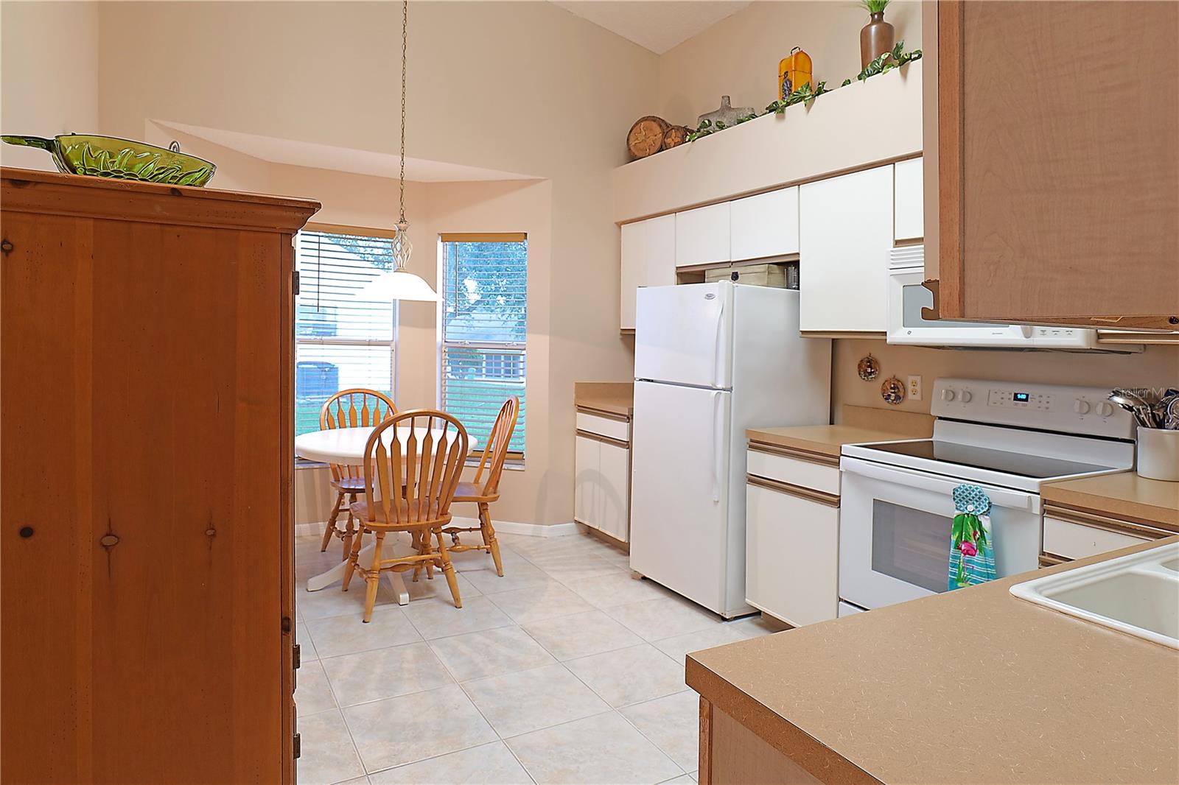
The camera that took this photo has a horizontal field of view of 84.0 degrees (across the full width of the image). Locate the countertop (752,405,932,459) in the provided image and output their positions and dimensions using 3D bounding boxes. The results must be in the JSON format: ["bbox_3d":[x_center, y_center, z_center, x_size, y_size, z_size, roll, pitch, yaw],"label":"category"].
[{"bbox_3d":[1.189,0.165,3.104,0.690,0.155,0.509,-2,6,-32],"label":"countertop"}]

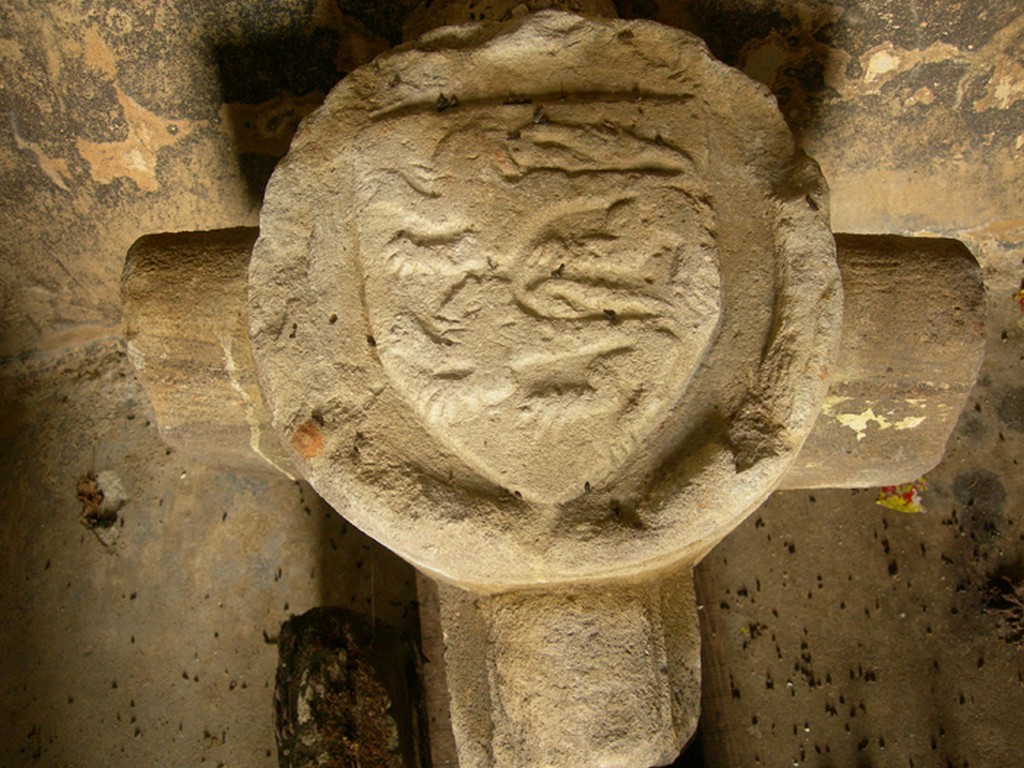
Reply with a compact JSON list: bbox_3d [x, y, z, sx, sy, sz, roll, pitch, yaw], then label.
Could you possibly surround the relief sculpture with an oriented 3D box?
[{"bbox_3d":[0.021,-0.064,0.900,0.288,0.050,0.318,-2,77,3],"label":"relief sculpture"}]

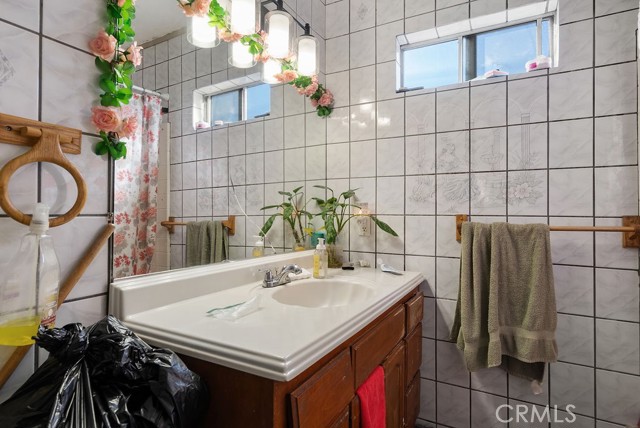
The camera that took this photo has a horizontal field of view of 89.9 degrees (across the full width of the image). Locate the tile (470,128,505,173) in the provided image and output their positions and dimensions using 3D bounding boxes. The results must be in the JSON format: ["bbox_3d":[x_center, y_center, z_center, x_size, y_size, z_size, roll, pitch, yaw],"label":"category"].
[{"bbox_3d":[0.779,-0.298,1.483,0.150,0.201,0.010,0,-1,27],"label":"tile"}]

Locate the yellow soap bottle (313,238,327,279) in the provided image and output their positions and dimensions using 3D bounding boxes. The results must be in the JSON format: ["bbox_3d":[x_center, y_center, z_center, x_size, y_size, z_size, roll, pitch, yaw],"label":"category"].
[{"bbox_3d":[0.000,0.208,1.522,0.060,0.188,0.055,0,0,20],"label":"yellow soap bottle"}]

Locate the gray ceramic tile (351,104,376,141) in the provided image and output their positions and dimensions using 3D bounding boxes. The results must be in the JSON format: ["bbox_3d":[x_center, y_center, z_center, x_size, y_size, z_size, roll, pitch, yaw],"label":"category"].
[{"bbox_3d":[0.238,-0.501,1.764,0.150,0.201,0.010,0,-1,27],"label":"gray ceramic tile"}]

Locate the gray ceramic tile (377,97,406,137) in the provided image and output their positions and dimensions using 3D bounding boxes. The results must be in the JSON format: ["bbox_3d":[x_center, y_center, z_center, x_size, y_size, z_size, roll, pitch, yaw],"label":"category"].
[{"bbox_3d":[0.374,-0.501,1.695,0.150,0.201,0.010,0,-1,27],"label":"gray ceramic tile"}]

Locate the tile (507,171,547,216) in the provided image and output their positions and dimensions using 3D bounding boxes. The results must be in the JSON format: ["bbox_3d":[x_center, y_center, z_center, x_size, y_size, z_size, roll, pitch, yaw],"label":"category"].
[{"bbox_3d":[0.937,-0.093,1.445,0.152,0.204,0.010,0,-1,27],"label":"tile"}]

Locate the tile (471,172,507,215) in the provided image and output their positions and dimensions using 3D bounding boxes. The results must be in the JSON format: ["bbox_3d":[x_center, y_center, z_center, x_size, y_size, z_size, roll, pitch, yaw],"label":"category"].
[{"bbox_3d":[0.778,-0.095,1.481,0.150,0.201,0.010,0,-1,27],"label":"tile"}]

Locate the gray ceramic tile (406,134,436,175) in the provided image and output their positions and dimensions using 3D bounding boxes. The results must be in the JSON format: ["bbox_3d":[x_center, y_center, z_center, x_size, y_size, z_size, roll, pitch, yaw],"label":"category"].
[{"bbox_3d":[0.523,-0.302,1.665,0.152,0.204,0.010,0,0,29],"label":"gray ceramic tile"}]

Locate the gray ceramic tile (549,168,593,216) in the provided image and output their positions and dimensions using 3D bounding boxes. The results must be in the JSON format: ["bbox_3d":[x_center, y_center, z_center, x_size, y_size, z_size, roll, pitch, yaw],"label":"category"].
[{"bbox_3d":[1.070,-0.093,1.365,0.152,0.204,0.010,0,0,29],"label":"gray ceramic tile"}]

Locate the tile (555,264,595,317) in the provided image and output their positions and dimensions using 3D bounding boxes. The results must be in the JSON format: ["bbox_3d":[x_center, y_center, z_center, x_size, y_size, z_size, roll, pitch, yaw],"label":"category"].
[{"bbox_3d":[1.074,0.323,1.371,0.152,0.204,0.010,0,-1,27],"label":"tile"}]

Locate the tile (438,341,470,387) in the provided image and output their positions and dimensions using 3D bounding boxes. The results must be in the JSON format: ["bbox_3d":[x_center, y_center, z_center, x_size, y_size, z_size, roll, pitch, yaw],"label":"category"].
[{"bbox_3d":[0.636,0.718,1.540,0.150,0.201,0.010,0,-1,27],"label":"tile"}]

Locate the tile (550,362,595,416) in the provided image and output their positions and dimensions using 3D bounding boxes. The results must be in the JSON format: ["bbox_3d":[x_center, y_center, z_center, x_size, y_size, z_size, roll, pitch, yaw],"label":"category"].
[{"bbox_3d":[1.069,0.740,1.365,0.152,0.204,0.010,0,0,29],"label":"tile"}]

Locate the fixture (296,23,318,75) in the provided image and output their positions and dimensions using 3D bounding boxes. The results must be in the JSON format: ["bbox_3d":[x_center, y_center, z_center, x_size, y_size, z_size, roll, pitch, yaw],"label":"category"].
[{"bbox_3d":[-0.058,-0.781,1.531,0.108,0.248,0.108,0,0,0],"label":"fixture"}]

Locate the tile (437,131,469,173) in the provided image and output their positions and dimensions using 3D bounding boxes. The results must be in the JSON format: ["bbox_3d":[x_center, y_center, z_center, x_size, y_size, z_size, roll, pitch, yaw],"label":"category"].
[{"bbox_3d":[0.659,-0.301,1.590,0.152,0.204,0.010,0,0,29],"label":"tile"}]

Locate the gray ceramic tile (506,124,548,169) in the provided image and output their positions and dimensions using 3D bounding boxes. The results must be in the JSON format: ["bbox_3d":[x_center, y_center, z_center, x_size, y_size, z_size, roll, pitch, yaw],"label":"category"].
[{"bbox_3d":[0.933,-0.301,1.440,0.152,0.204,0.010,0,0,29],"label":"gray ceramic tile"}]

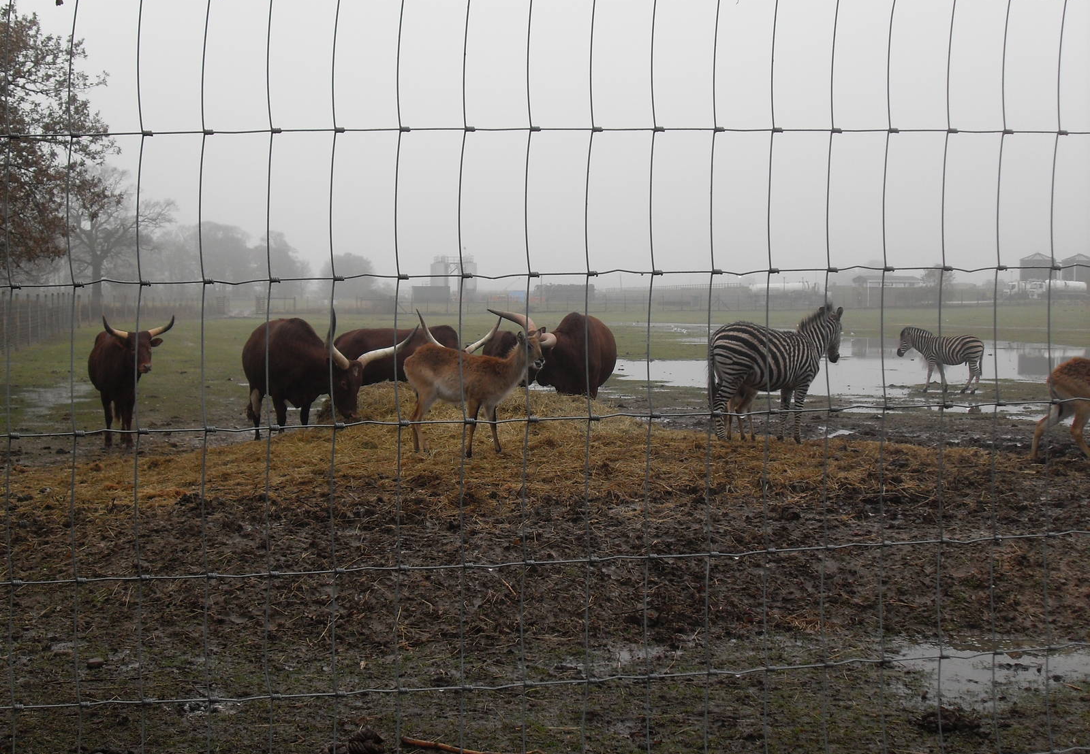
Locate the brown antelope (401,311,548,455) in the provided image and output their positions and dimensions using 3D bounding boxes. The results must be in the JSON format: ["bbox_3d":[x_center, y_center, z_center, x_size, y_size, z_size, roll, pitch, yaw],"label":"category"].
[{"bbox_3d":[-0.641,0.127,12.000,1.280,1.200,0.380,1,4,22],"label":"brown antelope"}]

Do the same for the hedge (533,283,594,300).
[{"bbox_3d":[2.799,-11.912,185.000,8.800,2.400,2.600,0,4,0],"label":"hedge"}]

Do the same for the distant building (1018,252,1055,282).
[{"bbox_3d":[94.907,-19.868,255.000,7.100,8.700,7.100,0,4,0],"label":"distant building"}]

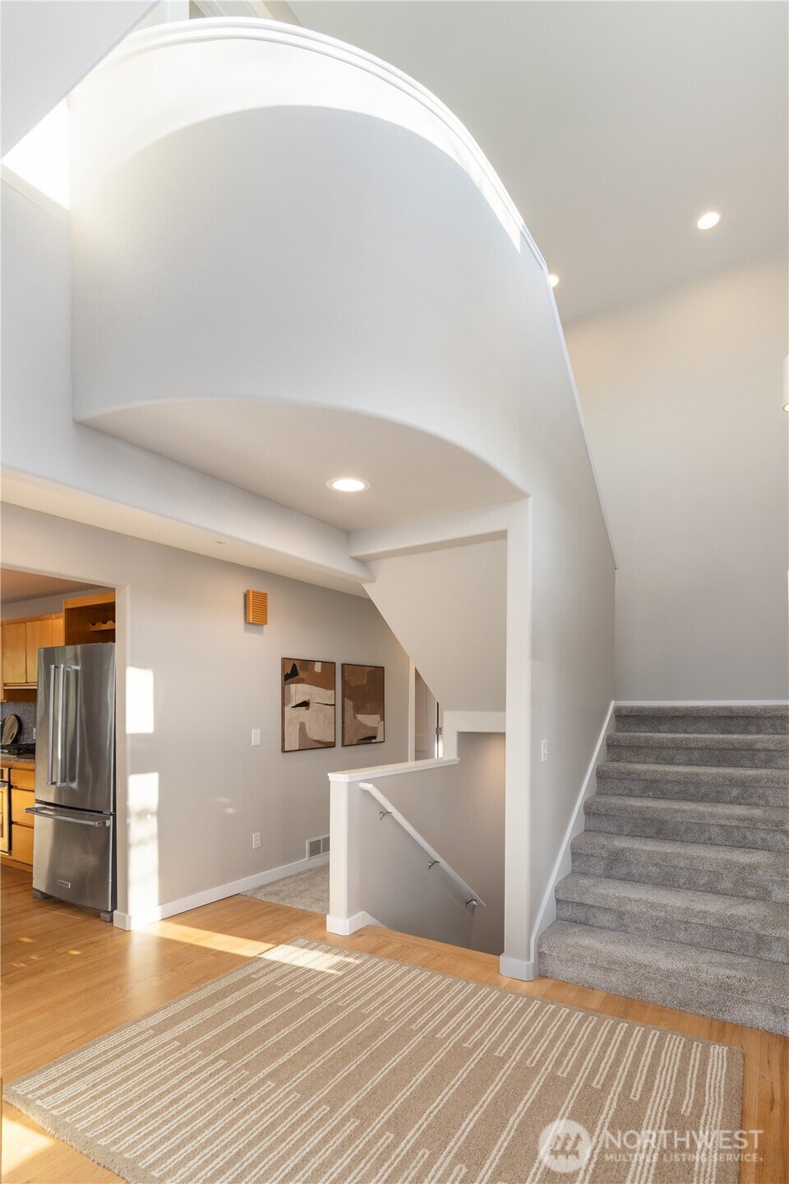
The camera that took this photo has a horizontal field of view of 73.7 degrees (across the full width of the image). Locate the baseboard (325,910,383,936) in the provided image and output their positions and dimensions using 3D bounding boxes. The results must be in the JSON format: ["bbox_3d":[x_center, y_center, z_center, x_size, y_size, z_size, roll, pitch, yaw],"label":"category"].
[{"bbox_3d":[-0.244,2.027,3.289,0.145,0.090,0.330,-5,-10,34],"label":"baseboard"}]

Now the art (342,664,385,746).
[{"bbox_3d":[-0.293,1.082,5.062,0.030,0.740,0.620,-6,-10,35],"label":"art"}]

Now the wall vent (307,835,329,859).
[{"bbox_3d":[-0.629,2.223,4.585,0.020,0.170,0.340,-6,-10,35],"label":"wall vent"}]

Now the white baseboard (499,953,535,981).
[{"bbox_3d":[0.628,1.898,2.660,0.165,0.085,0.100,-5,-9,32],"label":"white baseboard"}]

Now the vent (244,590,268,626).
[{"bbox_3d":[-1.044,0.116,3.999,0.065,0.250,0.165,-6,-10,35],"label":"vent"}]

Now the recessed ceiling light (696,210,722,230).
[{"bbox_3d":[2.361,-2.789,3.950,0.180,0.030,0.180,-5,-10,33],"label":"recessed ceiling light"}]

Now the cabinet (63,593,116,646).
[{"bbox_3d":[-1.860,0.236,3.832,0.900,0.370,0.600,-5,-10,33],"label":"cabinet"}]

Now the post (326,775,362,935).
[{"bbox_3d":[-0.297,1.577,3.205,0.140,0.890,0.140,-5,-10,34],"label":"post"}]

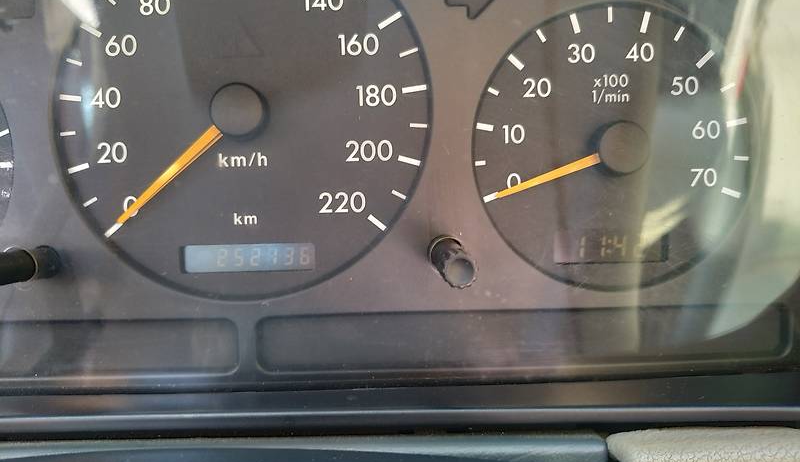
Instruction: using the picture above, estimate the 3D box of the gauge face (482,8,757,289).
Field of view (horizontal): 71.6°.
[{"bbox_3d":[0.065,-0.026,0.170,0.086,0.087,0.010,-1,1,1],"label":"gauge face"}]

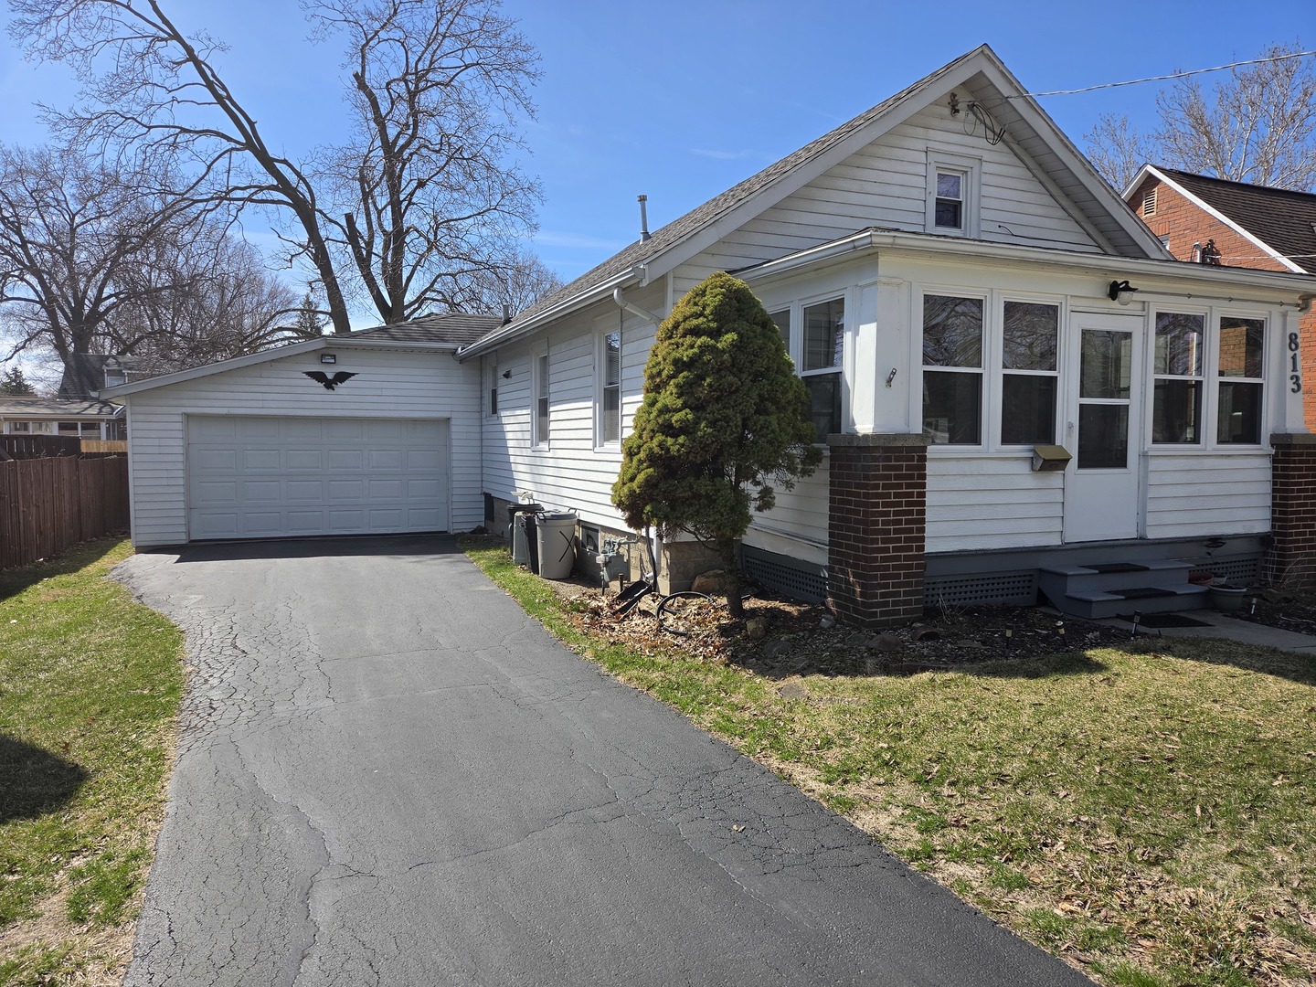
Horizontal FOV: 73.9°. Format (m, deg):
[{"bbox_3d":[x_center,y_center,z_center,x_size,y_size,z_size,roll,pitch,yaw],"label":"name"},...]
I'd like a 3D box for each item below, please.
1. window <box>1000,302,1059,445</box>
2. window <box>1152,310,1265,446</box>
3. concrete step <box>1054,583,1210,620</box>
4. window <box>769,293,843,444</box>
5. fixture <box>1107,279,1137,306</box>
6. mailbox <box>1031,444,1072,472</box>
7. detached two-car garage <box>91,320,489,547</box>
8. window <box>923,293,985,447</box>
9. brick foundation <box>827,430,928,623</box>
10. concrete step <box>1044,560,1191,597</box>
[{"bbox_3d":[3.096,-0.996,7.322,0.624,1.206,0.100,-1,3,-22],"label":"window"},{"bbox_3d":[5.122,-1.051,8.146,1.492,1.205,0.100,-1,3,-22],"label":"window"},{"bbox_3d":[4.026,0.905,7.331,1.380,0.165,0.300,-1,3,-22],"label":"concrete step"},{"bbox_3d":[1.230,-1.016,7.684,0.110,1.216,1.430,-1,3,-22],"label":"window"},{"bbox_3d":[4.005,-1.729,7.514,0.165,0.220,0.210,-1,3,-22],"label":"fixture"},{"bbox_3d":[3.322,-0.297,7.354,0.310,0.210,0.125,-1,3,-22],"label":"mailbox"},{"bbox_3d":[-7.178,-1.434,18.190,6.500,4.250,6.400,-1,3,-22],"label":"detached two-car garage"},{"bbox_3d":[2.353,-0.980,7.019,0.621,1.206,0.100,-1,3,-22],"label":"window"},{"bbox_3d":[1.728,0.278,6.884,0.575,1.460,0.575,-1,3,-22],"label":"brick foundation"},{"bbox_3d":[3.961,0.722,7.576,1.420,0.180,0.300,-1,3,-22],"label":"concrete step"}]

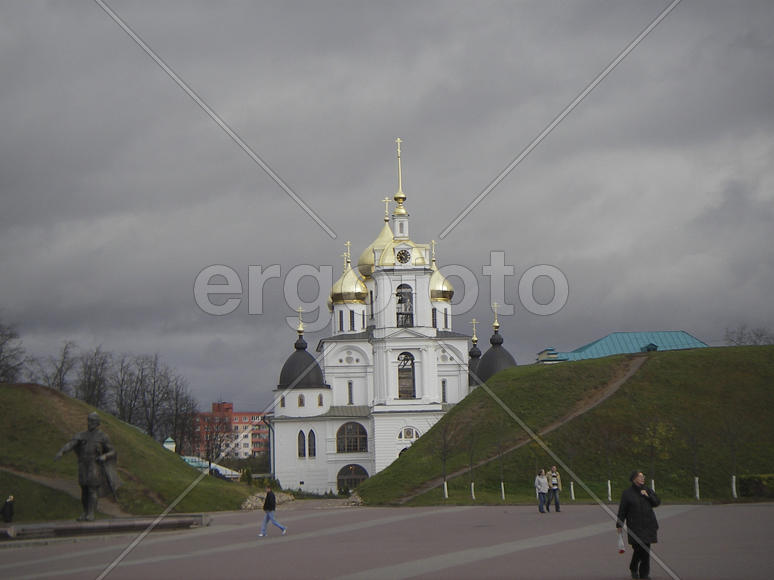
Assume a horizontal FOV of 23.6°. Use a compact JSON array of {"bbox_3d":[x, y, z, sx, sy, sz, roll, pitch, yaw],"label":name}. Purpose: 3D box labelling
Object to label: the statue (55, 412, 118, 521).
[{"bbox_3d":[-11.723,6.887,72.500,2.350,4.150,1.500,-2,-5,3],"label":"statue"}]

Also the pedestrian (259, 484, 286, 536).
[{"bbox_3d":[-3.726,7.207,60.500,0.880,1.690,0.520,-2,-5,-5],"label":"pedestrian"}]

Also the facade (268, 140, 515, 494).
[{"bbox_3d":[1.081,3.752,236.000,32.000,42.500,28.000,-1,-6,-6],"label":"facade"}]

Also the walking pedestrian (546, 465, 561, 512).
[{"bbox_3d":[6.327,7.581,70.500,0.600,1.760,0.420,-1,-6,-10],"label":"walking pedestrian"}]

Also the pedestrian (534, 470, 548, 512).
[{"bbox_3d":[5.788,7.539,69.500,0.500,1.640,0.360,0,-6,-18],"label":"pedestrian"}]

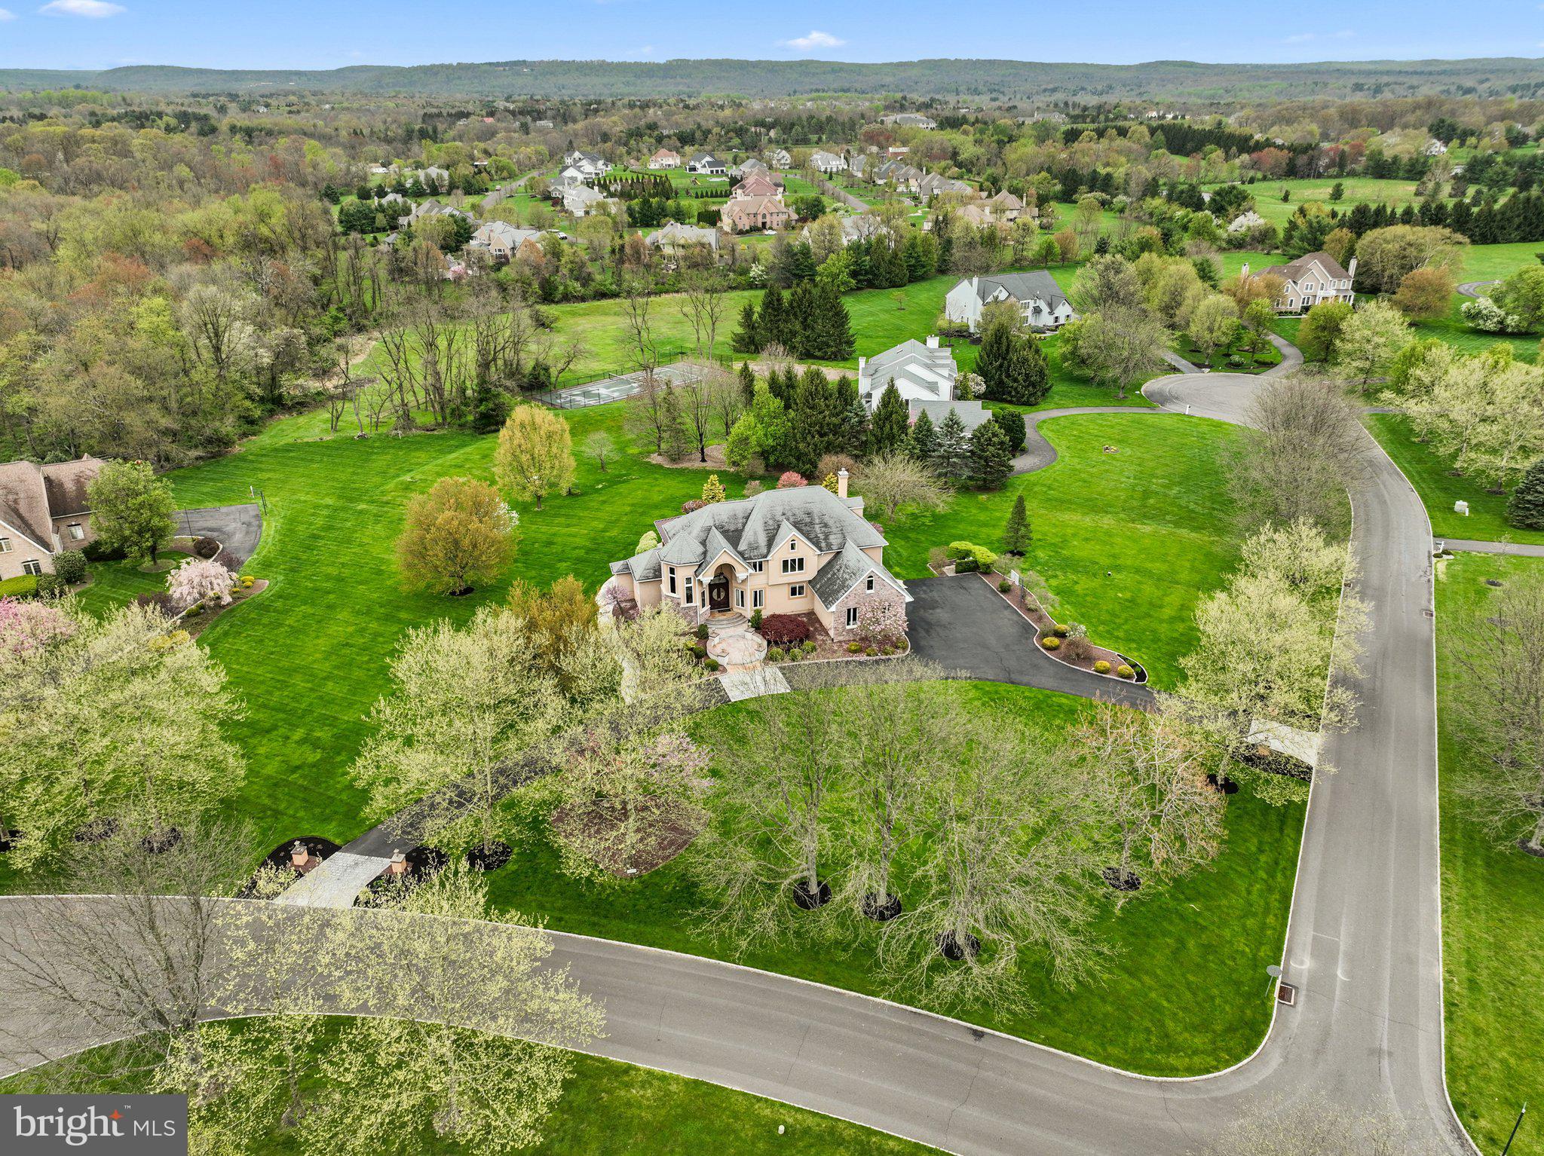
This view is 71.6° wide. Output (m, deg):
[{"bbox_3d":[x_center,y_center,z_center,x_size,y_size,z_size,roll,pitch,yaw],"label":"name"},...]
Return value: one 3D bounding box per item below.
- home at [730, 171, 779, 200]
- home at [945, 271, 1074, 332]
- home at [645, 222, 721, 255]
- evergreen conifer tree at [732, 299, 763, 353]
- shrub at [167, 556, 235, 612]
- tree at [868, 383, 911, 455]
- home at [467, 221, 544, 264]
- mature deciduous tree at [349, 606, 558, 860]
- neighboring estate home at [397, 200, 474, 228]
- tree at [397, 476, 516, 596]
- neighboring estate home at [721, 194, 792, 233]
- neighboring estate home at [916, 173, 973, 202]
[{"bbox_3d":[-7.000,-168.830,461.980,20.000,10.500,20.000,-1,25,-3],"label":"home"},{"bbox_3d":[51.000,-60.170,230.180,24.000,10.000,13.000,-12,28,-24],"label":"home"},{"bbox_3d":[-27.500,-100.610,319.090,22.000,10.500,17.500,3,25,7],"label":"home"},{"bbox_3d":[-4.720,-50.030,212.400,6.240,10.120,6.240,-1,25,-1],"label":"evergreen conifer tree"},{"bbox_3d":[-57.600,0.110,108.240,6.300,4.100,6.300,0,25,0],"label":"shrub"},{"bbox_3d":[17.080,-22.500,153.010,6.230,11.050,6.230,3,25,6],"label":"tree"},{"bbox_3d":[-78.700,-99.560,314.430,19.500,10.000,16.000,2,25,5],"label":"home"},{"bbox_3d":[-20.000,11.040,69.630,12.800,17.000,12.800,0,25,0],"label":"mature deciduous tree"},{"bbox_3d":[-119.000,-130.160,380.710,22.000,9.300,21.000,-6,26,-14],"label":"neighboring estate home"},{"bbox_3d":[-32.500,-4.090,108.260,11.300,11.700,11.300,0,25,0],"label":"tree"},{"bbox_3d":[-5.300,-126.940,372.280,21.500,10.600,14.500,-7,26,-15],"label":"neighboring estate home"},{"bbox_3d":[75.300,-168.270,462.420,22.000,10.500,23.000,-2,25,-5],"label":"neighboring estate home"}]

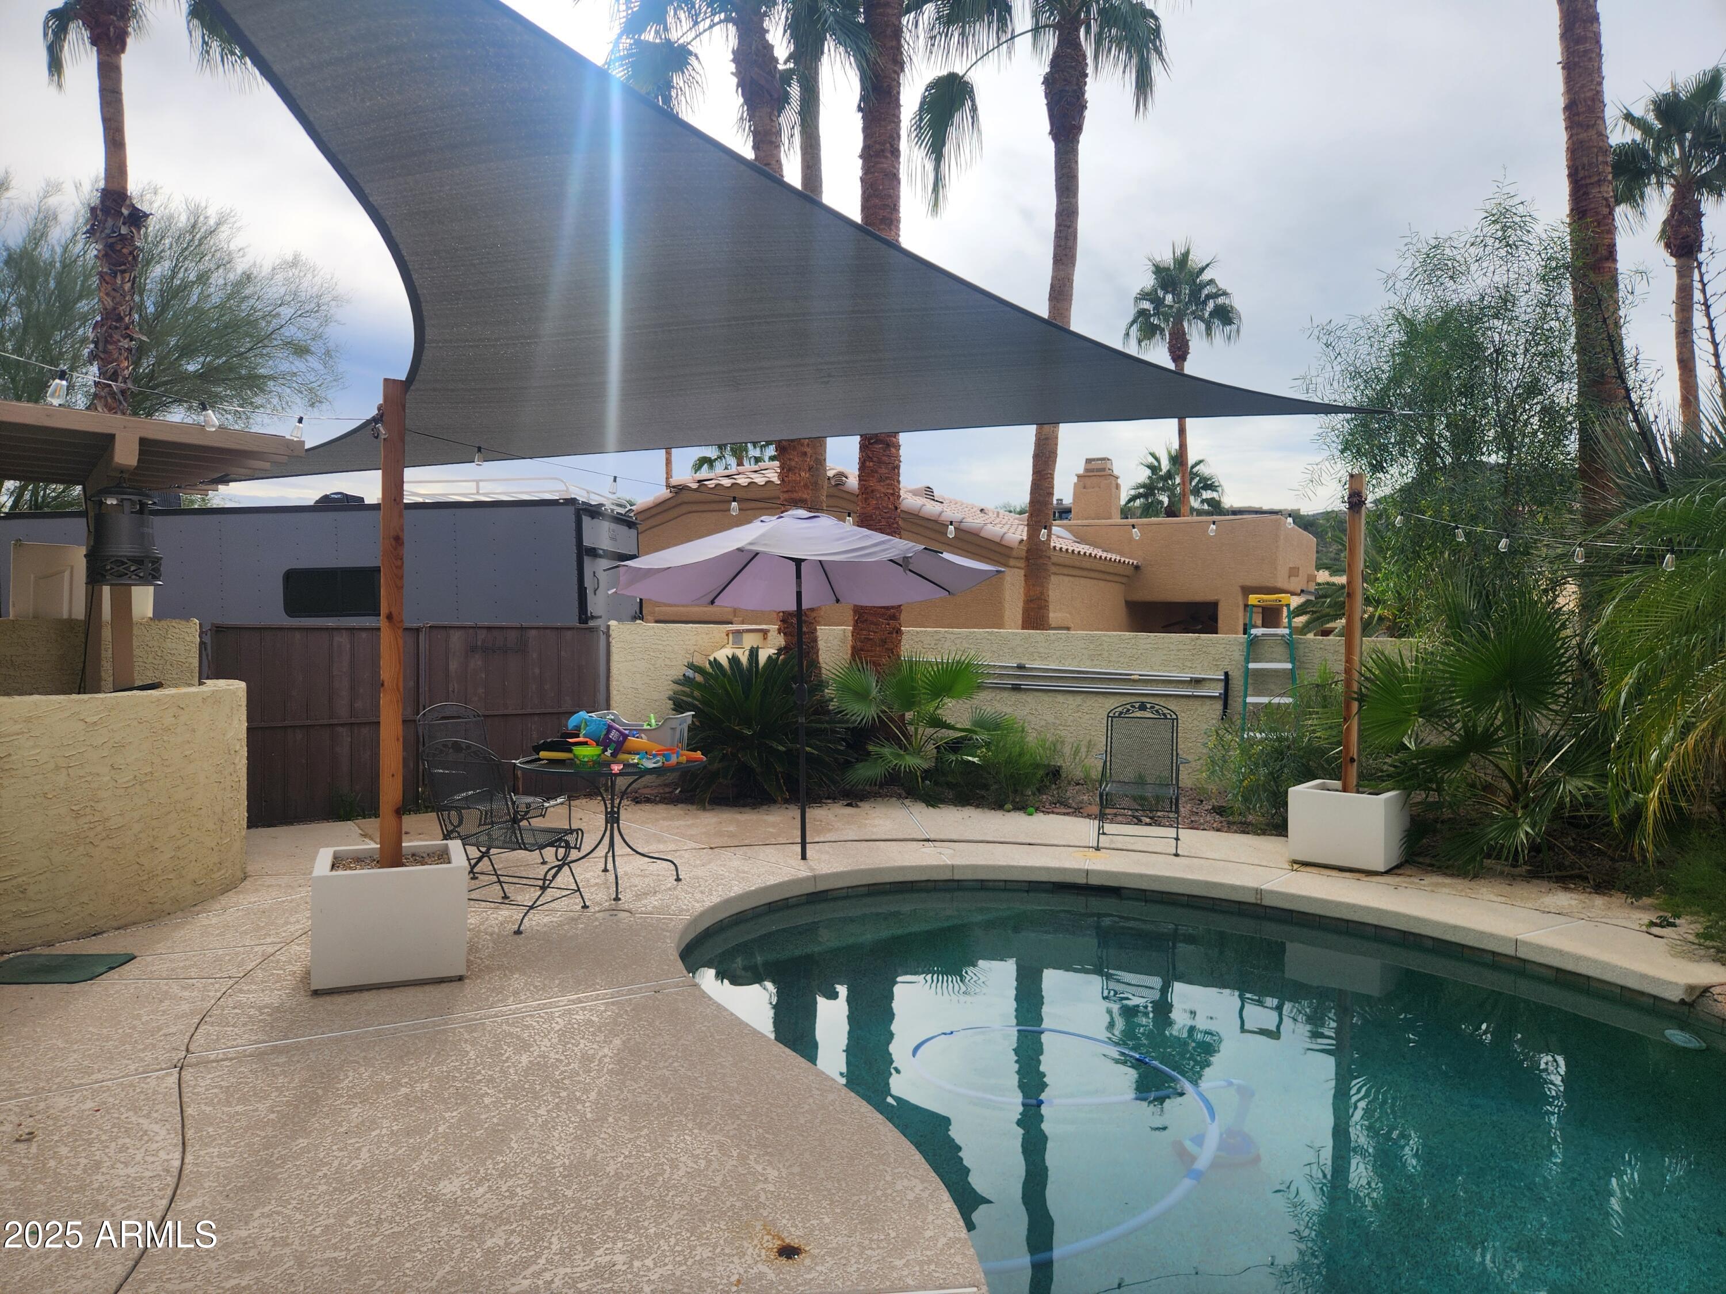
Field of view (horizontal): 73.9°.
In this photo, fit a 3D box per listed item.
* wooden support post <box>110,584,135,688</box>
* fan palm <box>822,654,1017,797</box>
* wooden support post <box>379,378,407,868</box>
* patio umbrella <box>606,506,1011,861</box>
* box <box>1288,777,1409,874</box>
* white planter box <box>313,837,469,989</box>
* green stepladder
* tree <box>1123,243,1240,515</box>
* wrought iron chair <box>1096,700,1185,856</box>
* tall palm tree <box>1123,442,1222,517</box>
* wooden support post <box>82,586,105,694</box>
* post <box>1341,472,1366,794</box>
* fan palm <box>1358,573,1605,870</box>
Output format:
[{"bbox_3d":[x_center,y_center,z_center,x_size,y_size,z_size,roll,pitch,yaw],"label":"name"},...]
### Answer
[{"bbox_3d":[-3.680,0.220,5.700,0.105,2.120,0.105,0,1,-40],"label":"wooden support post"},{"bbox_3d":[0.504,0.660,10.467,1.687,1.211,1.450,1,1,3],"label":"fan palm"},{"bbox_3d":[-2.009,0.056,4.901,0.090,2.383,0.090,0,1,-22],"label":"wooden support post"},{"bbox_3d":[-0.375,0.230,7.150,2.500,2.160,2.500,1,1,0],"label":"patio umbrella"},{"bbox_3d":[3.100,1.137,7.330,0.570,0.456,0.570,2,1,38],"label":"box"},{"bbox_3d":[-2.023,1.140,4.925,0.581,0.475,0.571,0,1,-22],"label":"white planter box"},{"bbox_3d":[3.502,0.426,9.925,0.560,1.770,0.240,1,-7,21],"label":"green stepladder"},{"bbox_3d":[9.390,-5.520,34.000,3.450,13.000,3.450,1,1,0],"label":"tree"},{"bbox_3d":[1.885,0.865,7.810,0.640,0.950,0.680,1,1,18],"label":"wrought iron chair"},{"bbox_3d":[10.160,-2.930,38.000,3.300,7.700,3.300,1,1,0],"label":"tall palm tree"},{"bbox_3d":[-4.900,0.143,7.307,0.090,2.270,0.090,0,2,-36],"label":"wooden support post"},{"bbox_3d":[3.195,0.077,7.472,0.090,2.396,0.090,2,2,36],"label":"post"},{"bbox_3d":[4.347,0.462,8.061,1.727,1.897,1.500,2,1,28],"label":"fan palm"}]

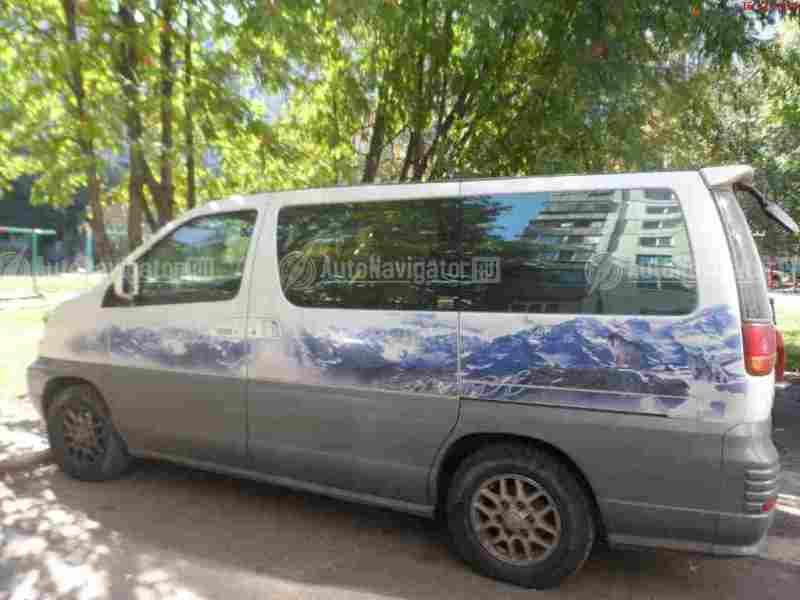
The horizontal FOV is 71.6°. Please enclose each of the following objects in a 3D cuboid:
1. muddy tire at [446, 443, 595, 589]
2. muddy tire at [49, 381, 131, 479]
[{"bbox_3d":[0.543,0.959,2.522,0.650,0.650,0.220,1,2,26],"label":"muddy tire"},{"bbox_3d":[-2.093,0.897,3.789,0.650,0.650,0.220,1,2,26],"label":"muddy tire"}]

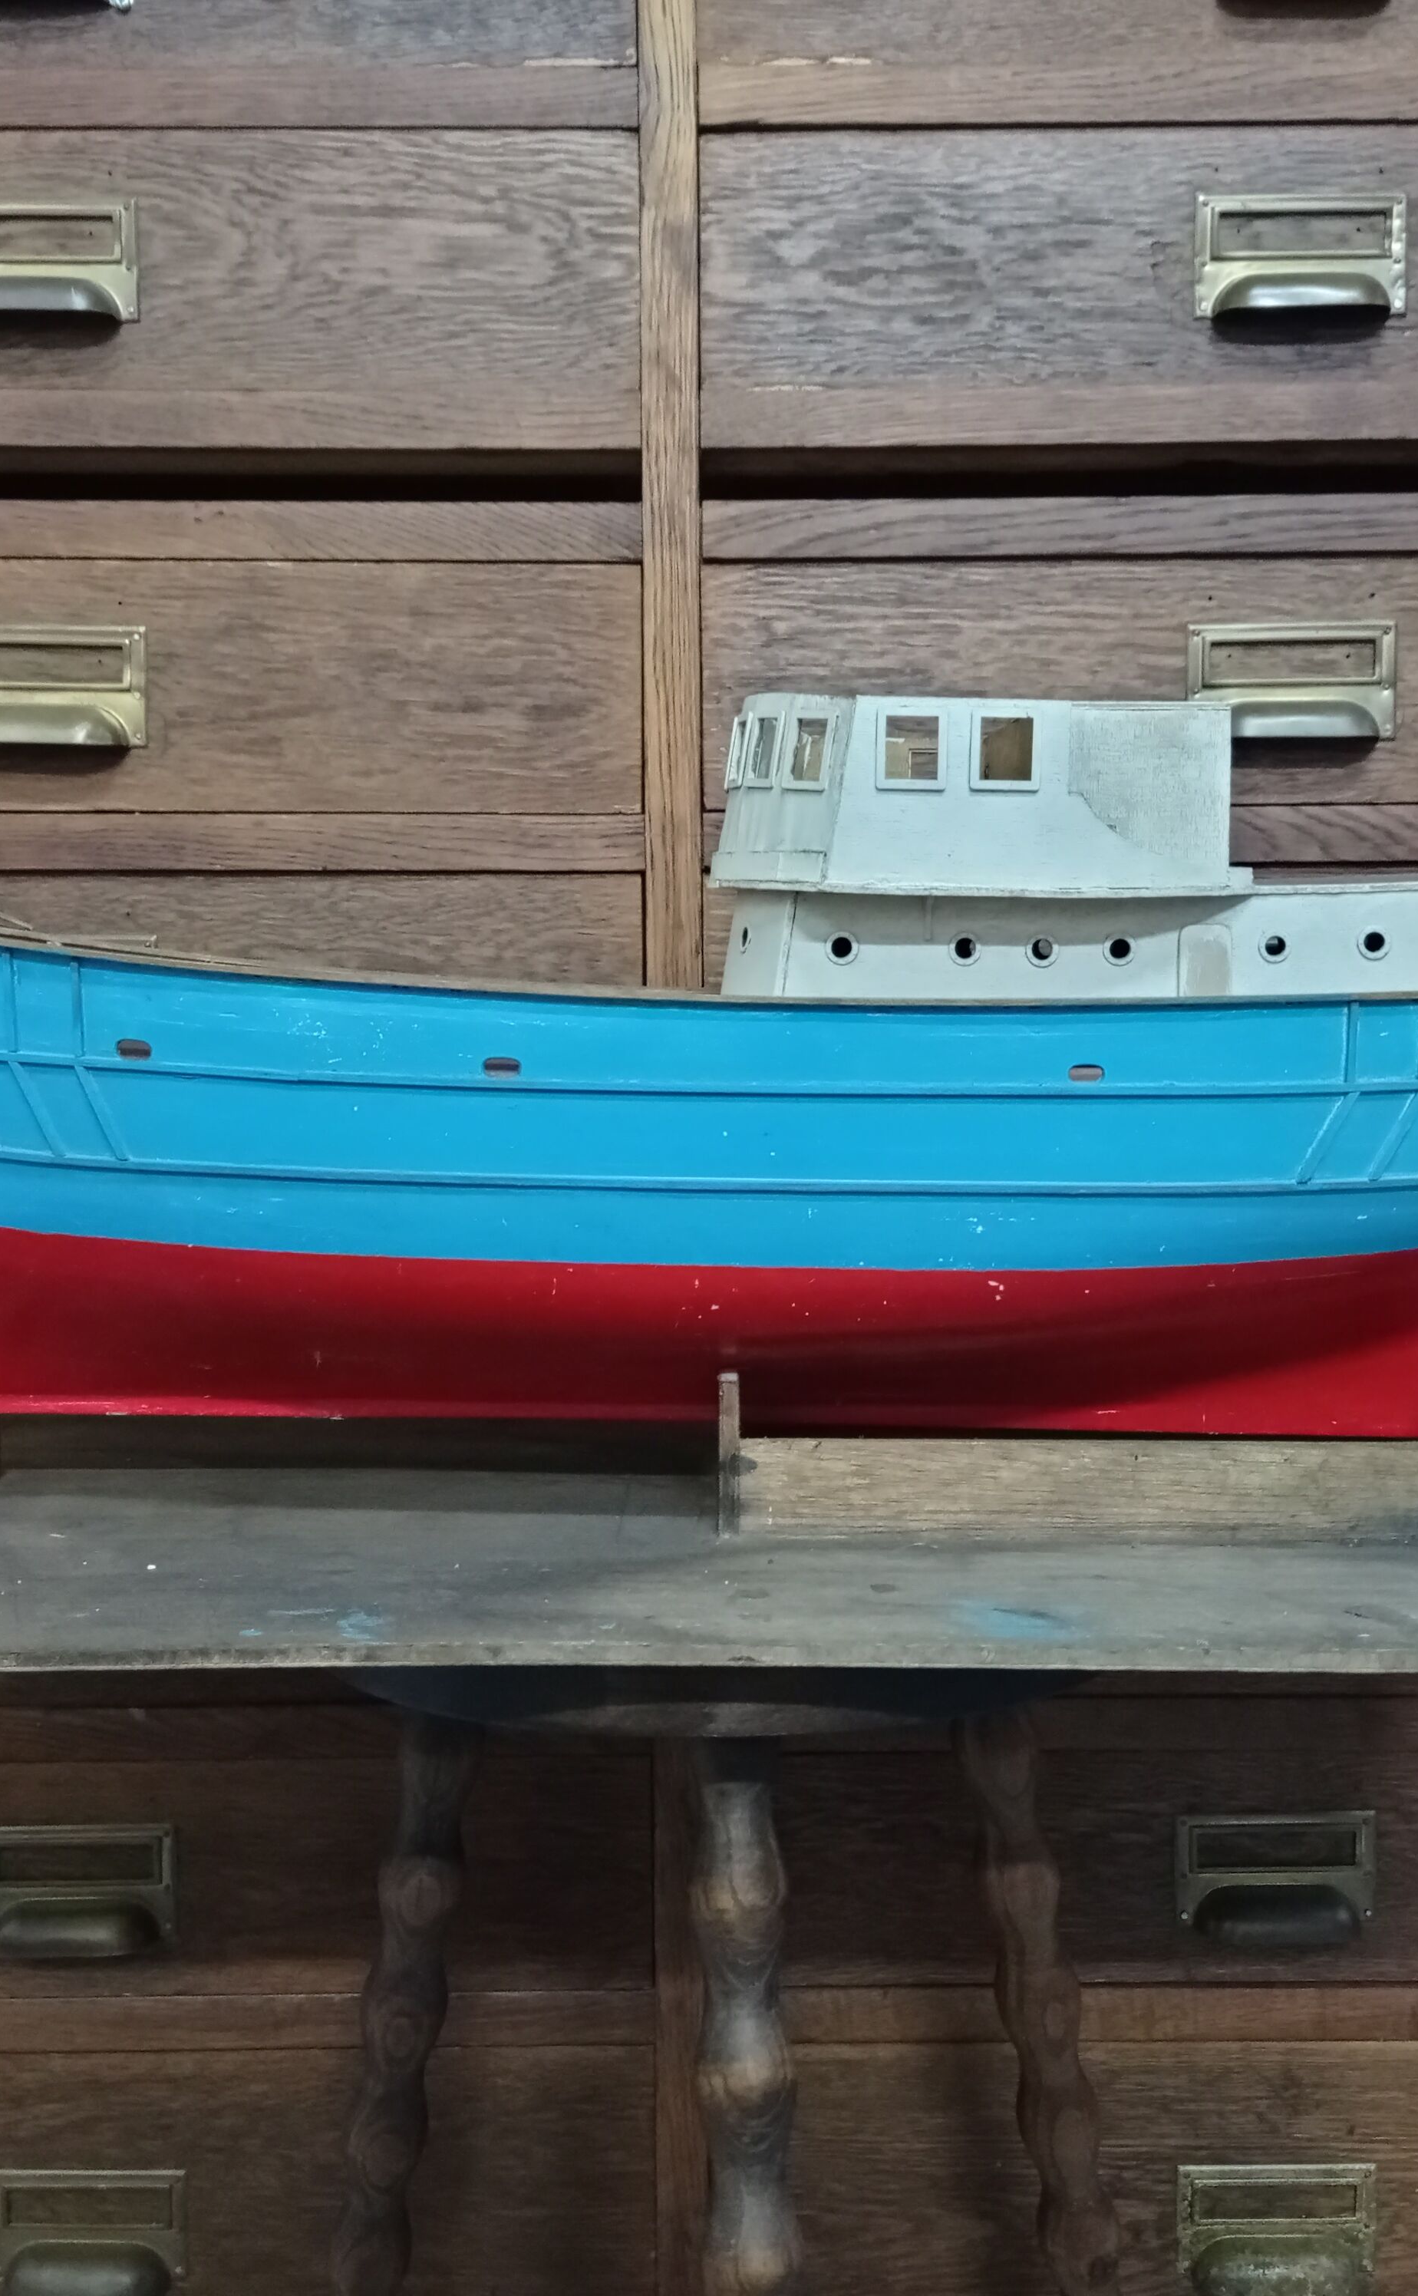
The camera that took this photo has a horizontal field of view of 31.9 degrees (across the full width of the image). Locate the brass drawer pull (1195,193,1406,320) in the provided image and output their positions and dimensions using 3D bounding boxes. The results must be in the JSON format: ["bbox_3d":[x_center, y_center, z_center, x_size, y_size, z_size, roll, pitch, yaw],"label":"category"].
[{"bbox_3d":[0.259,-0.387,1.072,0.092,0.053,0.021,0,5,0],"label":"brass drawer pull"}]

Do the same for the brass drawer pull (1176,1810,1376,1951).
[{"bbox_3d":[0.262,0.334,1.135,0.092,0.053,0.021,0,5,0],"label":"brass drawer pull"}]

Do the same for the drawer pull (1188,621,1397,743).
[{"bbox_3d":[0.258,-0.204,1.088,0.092,0.053,0.021,0,5,0],"label":"drawer pull"}]

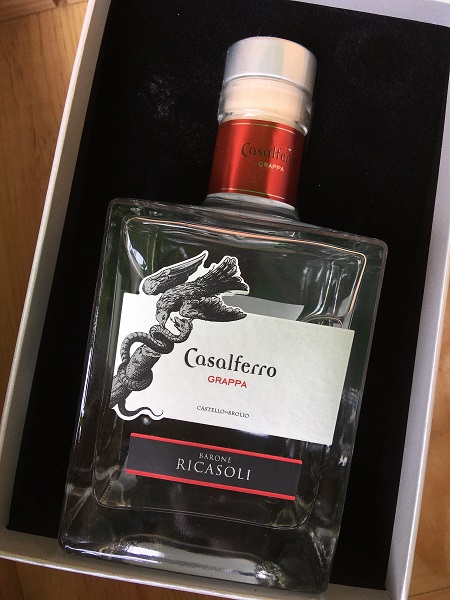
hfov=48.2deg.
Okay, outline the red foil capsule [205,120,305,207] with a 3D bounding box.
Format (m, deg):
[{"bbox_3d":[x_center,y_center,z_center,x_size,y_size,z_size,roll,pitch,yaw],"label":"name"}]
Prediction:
[{"bbox_3d":[0.013,-0.053,0.201,0.035,0.035,0.027,8,94,-17],"label":"red foil capsule"}]

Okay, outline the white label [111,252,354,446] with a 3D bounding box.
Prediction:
[{"bbox_3d":[0.003,0.017,0.176,0.082,0.002,0.064,9,94,0],"label":"white label"}]

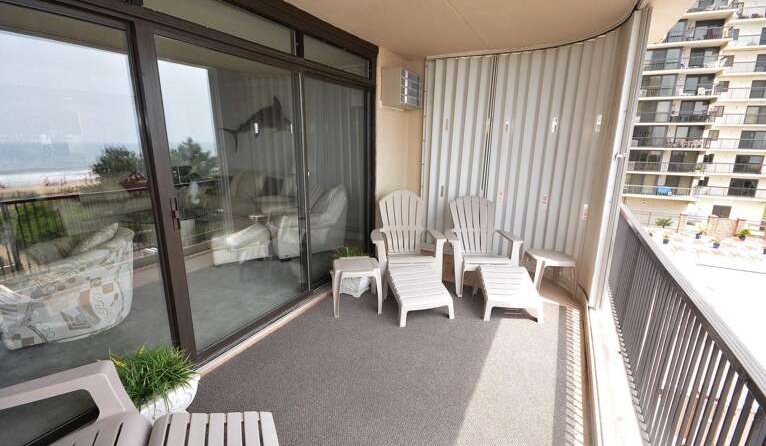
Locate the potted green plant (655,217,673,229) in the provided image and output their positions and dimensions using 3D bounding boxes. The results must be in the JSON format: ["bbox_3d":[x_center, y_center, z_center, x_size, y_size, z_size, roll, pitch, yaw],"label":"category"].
[{"bbox_3d":[26.346,0.047,30.000,1.300,1.150,1.300,8,16,28],"label":"potted green plant"}]

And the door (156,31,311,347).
[{"bbox_3d":[-0.990,-0.198,2.466,0.060,2.000,1.140,8,16,28],"label":"door"}]

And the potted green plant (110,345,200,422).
[{"bbox_3d":[-1.275,0.927,1.773,0.340,0.390,0.380,8,16,28],"label":"potted green plant"}]

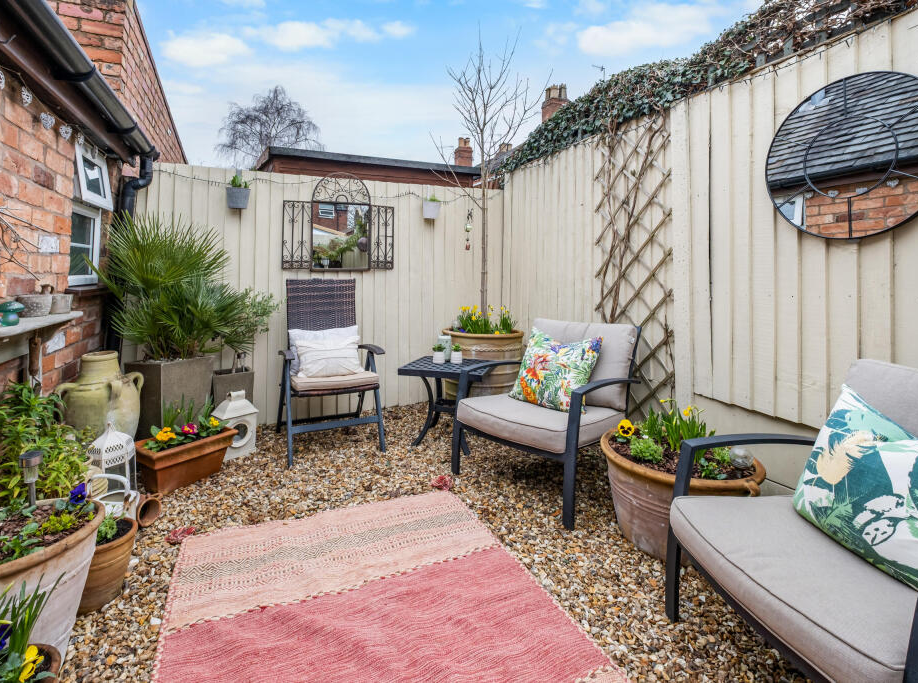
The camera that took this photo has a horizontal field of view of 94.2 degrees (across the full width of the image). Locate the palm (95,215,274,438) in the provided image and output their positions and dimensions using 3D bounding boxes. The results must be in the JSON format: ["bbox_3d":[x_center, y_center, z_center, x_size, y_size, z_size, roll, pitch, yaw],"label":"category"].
[{"bbox_3d":[-1.701,-0.064,2.655,0.964,1.455,0.806,-3,8,-24],"label":"palm"}]

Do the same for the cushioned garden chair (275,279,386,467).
[{"bbox_3d":[-0.820,0.116,2.763,0.590,1.052,0.649,-3,8,-24],"label":"cushioned garden chair"}]

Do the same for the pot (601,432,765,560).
[{"bbox_3d":[0.885,0.632,1.790,0.620,0.370,0.620,2,6,26],"label":"pot"}]

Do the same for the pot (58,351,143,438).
[{"bbox_3d":[-1.800,0.400,2.150,0.350,0.660,0.350,-5,7,-42],"label":"pot"}]

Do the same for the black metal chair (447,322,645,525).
[{"bbox_3d":[0.485,0.321,2.340,0.780,0.810,0.740,-5,7,-43],"label":"black metal chair"}]

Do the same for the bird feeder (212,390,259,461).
[{"bbox_3d":[-1.350,0.487,2.600,0.190,0.380,0.180,-5,7,-42],"label":"bird feeder"}]

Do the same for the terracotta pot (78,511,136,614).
[{"bbox_3d":[-1.235,0.765,1.443,0.250,0.220,0.250,0,5,0],"label":"terracotta pot"}]

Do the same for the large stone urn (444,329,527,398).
[{"bbox_3d":[0.191,0.249,3.330,0.630,0.600,0.630,0,5,0],"label":"large stone urn"}]

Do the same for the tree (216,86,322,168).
[{"bbox_3d":[-8.078,-7.129,18.000,4.300,6.800,4.300,-2,7,-18],"label":"tree"}]

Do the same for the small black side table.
[{"bbox_3d":[-0.056,0.399,2.800,0.545,0.490,0.440,2,5,18],"label":"small black side table"}]

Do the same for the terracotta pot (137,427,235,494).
[{"bbox_3d":[-1.492,0.624,2.355,0.275,0.197,0.423,5,9,37],"label":"terracotta pot"}]

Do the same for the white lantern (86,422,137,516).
[{"bbox_3d":[-1.662,0.566,2.045,0.236,0.433,0.236,-4,8,-30],"label":"white lantern"}]

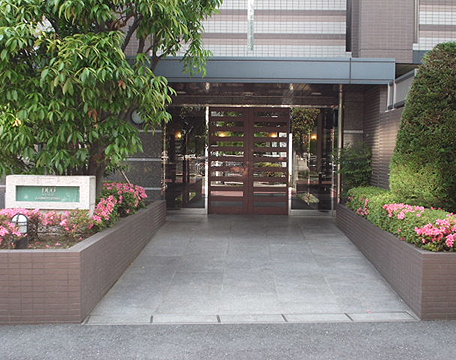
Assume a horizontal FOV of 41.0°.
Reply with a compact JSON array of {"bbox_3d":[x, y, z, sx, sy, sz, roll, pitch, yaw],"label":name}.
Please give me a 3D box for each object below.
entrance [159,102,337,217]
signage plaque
[{"bbox_3d":[0.448,-0.442,12.150,3.460,2.240,0.300,1,2,2],"label":"entrance"},{"bbox_3d":[-1.915,0.153,6.500,0.690,0.168,0.045,1,2,-1],"label":"signage plaque"}]

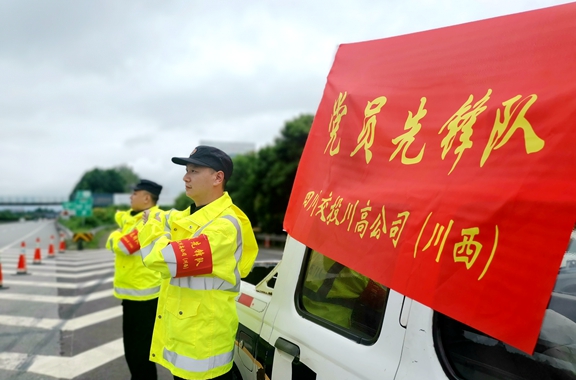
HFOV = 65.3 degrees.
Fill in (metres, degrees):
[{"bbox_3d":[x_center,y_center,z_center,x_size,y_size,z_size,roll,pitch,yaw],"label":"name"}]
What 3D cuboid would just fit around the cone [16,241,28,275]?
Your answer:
[{"bbox_3d":[-6.884,1.776,11.650,0.350,0.820,0.350,2,-4,-30],"label":"cone"}]

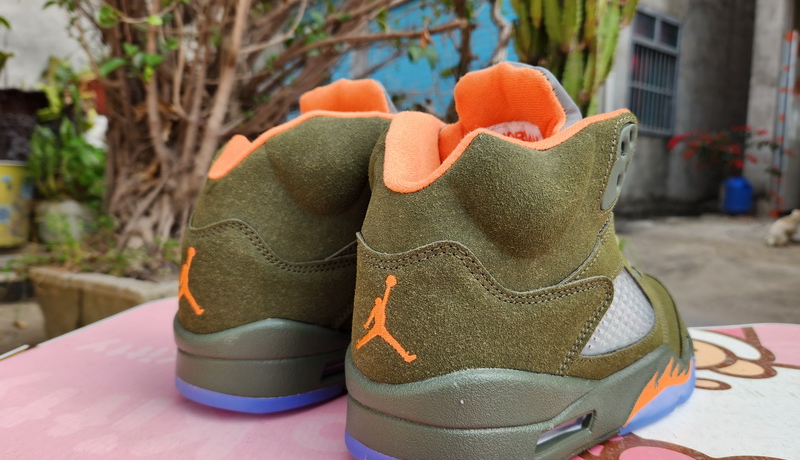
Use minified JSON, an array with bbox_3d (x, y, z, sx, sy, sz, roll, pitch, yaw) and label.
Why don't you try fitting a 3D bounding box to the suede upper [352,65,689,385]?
[{"bbox_3d":[0.097,-0.010,0.310,0.288,0.157,0.107,-1,5,-43],"label":"suede upper"}]

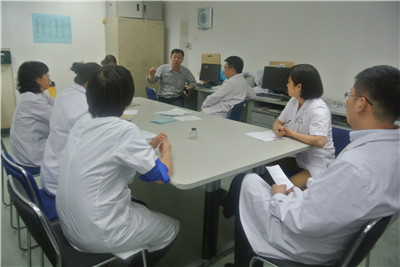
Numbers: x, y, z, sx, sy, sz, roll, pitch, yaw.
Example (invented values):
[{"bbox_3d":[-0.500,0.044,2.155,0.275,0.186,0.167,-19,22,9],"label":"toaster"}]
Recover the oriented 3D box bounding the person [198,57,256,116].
[{"bbox_3d":[0.239,-0.235,3.455,0.750,1.290,0.560,2,15,-1],"label":"person"}]

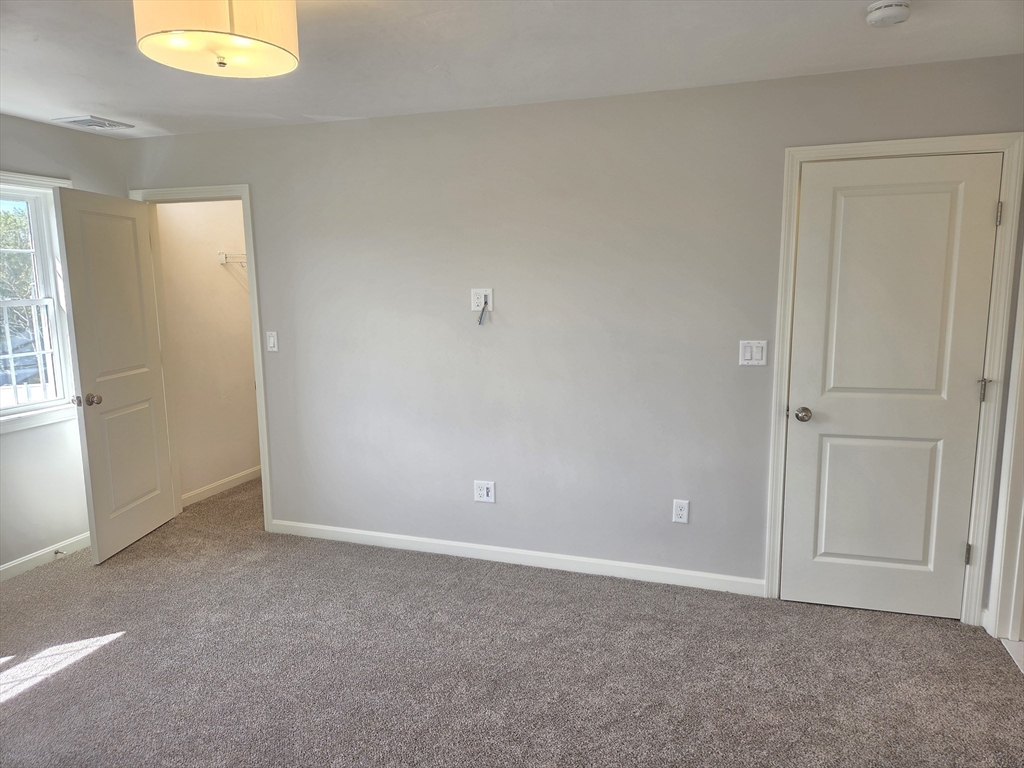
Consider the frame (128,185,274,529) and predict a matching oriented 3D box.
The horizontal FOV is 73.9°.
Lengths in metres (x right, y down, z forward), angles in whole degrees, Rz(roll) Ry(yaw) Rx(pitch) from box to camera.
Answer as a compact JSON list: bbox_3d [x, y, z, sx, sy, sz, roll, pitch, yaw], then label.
[{"bbox_3d":[-1.882,-0.127,4.215,0.884,2.098,0.139,2,9,18],"label":"frame"}]

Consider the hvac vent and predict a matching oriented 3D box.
[{"bbox_3d":[-2.243,-1.393,3.651,0.275,0.020,0.281,2,9,18],"label":"hvac vent"}]

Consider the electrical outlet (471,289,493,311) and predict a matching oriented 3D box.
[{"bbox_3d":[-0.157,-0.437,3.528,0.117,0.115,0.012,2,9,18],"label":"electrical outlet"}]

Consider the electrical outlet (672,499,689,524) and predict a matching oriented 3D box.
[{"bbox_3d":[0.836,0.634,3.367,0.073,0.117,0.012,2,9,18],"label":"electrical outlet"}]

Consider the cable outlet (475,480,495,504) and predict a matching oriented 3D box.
[{"bbox_3d":[-0.150,0.585,3.687,0.117,0.115,0.012,2,9,18],"label":"cable outlet"}]

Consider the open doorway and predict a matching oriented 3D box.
[{"bbox_3d":[-1.881,-0.091,4.225,0.764,2.025,0.119,2,9,18],"label":"open doorway"}]

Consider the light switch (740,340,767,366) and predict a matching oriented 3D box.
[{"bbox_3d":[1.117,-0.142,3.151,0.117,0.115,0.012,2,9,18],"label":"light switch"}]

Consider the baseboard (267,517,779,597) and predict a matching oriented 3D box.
[{"bbox_3d":[-0.123,0.942,3.732,2.838,0.097,0.015,2,9,18],"label":"baseboard"}]

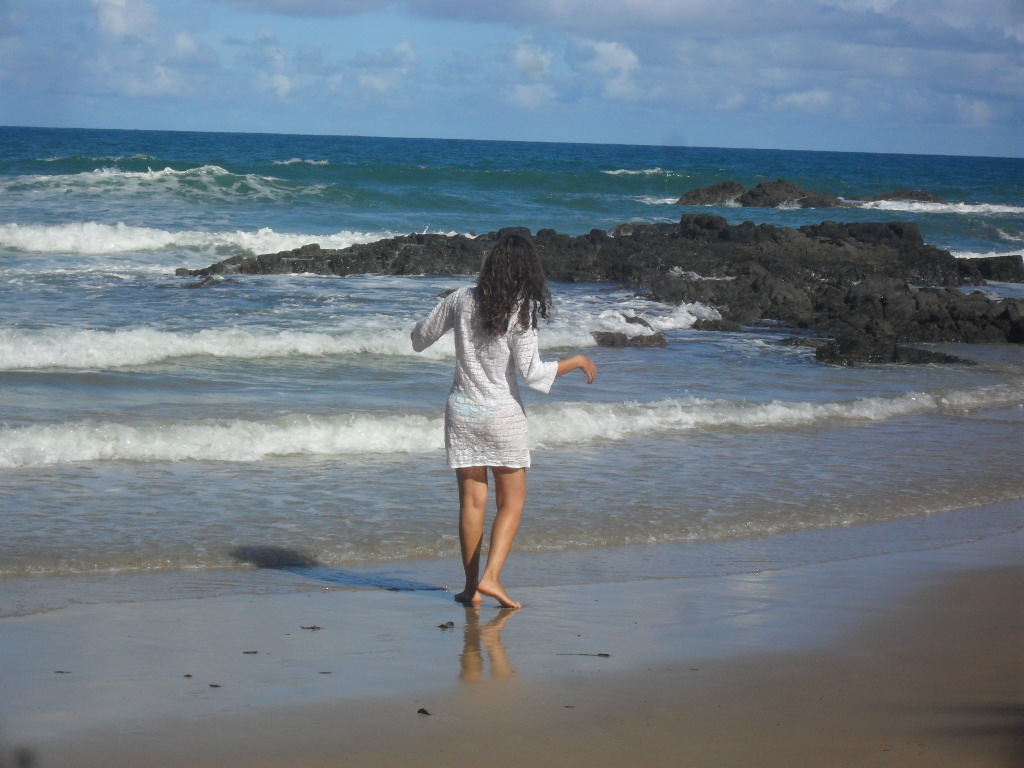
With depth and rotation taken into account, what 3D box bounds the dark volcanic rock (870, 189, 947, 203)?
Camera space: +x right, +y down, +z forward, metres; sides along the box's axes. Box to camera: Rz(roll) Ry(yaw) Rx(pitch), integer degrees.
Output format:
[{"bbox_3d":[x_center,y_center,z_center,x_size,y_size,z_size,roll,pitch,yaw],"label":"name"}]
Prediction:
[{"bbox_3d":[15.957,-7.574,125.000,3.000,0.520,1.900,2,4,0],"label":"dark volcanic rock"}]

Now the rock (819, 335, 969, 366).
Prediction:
[{"bbox_3d":[4.104,-0.361,33.500,1.550,0.290,0.850,1,5,-12],"label":"rock"}]

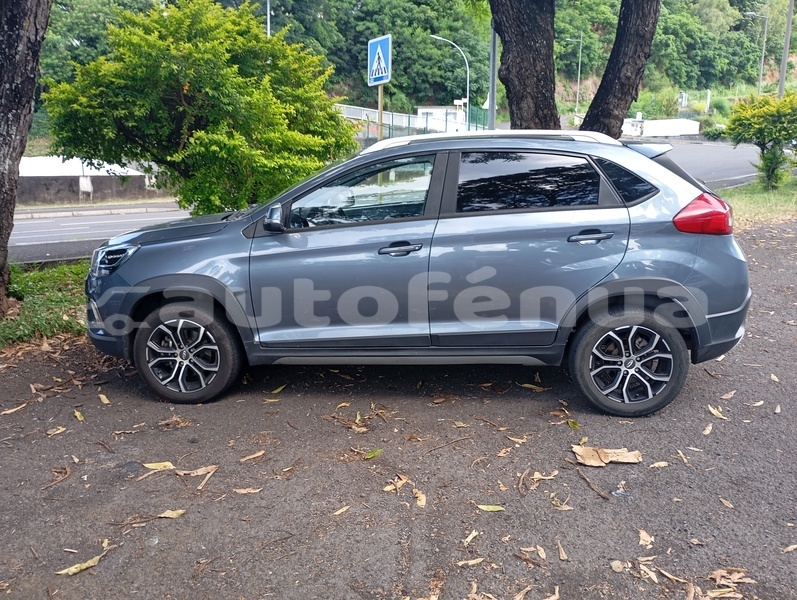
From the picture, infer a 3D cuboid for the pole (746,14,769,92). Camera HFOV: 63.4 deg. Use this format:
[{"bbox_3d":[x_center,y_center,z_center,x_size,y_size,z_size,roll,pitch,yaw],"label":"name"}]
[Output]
[{"bbox_3d":[20.627,-13.019,37.635,1.250,6.994,0.220,-1,11,-7],"label":"pole"}]

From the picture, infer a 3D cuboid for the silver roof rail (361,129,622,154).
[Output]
[{"bbox_3d":[0.515,-0.901,3.680,1.500,0.125,0.080,1,12,6],"label":"silver roof rail"}]

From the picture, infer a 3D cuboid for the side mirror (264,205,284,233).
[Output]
[{"bbox_3d":[-0.669,-0.447,3.511,0.110,0.162,0.200,1,12,6],"label":"side mirror"}]

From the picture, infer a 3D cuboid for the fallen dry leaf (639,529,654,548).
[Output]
[{"bbox_3d":[0.929,0.891,2.416,0.060,0.018,0.100,3,12,16],"label":"fallen dry leaf"}]

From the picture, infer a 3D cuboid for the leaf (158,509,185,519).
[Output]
[{"bbox_3d":[-0.919,0.867,2.627,0.093,0.018,0.060,2,12,14],"label":"leaf"}]

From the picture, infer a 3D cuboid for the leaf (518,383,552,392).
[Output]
[{"bbox_3d":[0.865,0.560,4.074,0.220,0.030,0.090,3,11,17],"label":"leaf"}]

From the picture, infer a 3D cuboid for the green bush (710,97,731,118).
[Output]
[{"bbox_3d":[20.174,-12.060,40.441,1.150,1.300,1.050,5,12,25],"label":"green bush"}]

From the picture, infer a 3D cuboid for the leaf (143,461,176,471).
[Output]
[{"bbox_3d":[-1.127,0.784,3.044,0.158,0.018,0.066,-3,12,-12],"label":"leaf"}]

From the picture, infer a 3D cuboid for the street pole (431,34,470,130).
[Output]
[{"bbox_3d":[2.448,-8.993,30.120,1.850,6.444,0.180,-3,11,-14],"label":"street pole"}]

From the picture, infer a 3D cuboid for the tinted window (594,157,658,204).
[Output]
[{"bbox_3d":[1.231,-0.646,3.497,0.345,0.245,0.055,1,2,6],"label":"tinted window"}]

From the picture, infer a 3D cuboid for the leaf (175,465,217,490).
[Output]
[{"bbox_3d":[-0.926,0.802,2.940,0.185,0.020,0.185,1,12,6],"label":"leaf"}]

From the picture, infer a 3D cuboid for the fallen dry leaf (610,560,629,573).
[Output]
[{"bbox_3d":[0.767,0.927,2.254,0.062,0.015,0.060,-8,14,-33],"label":"fallen dry leaf"}]

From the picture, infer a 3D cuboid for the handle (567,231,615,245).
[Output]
[{"bbox_3d":[1.011,-0.330,3.398,0.250,0.060,0.055,1,11,7],"label":"handle"}]

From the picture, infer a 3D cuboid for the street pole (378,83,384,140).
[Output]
[{"bbox_3d":[-0.259,-2.195,9.760,0.070,2.950,0.070,-7,13,-32],"label":"street pole"}]

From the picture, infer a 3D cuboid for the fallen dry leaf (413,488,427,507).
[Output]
[{"bbox_3d":[0.089,0.830,2.700,0.050,0.018,0.145,-2,11,-8],"label":"fallen dry leaf"}]

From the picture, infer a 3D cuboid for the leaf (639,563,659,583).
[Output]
[{"bbox_3d":[0.849,0.925,2.183,0.035,0.015,0.100,-3,11,-12],"label":"leaf"}]

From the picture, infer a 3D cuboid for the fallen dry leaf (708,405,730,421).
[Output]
[{"bbox_3d":[1.813,0.637,3.647,0.050,0.025,0.200,-1,11,-4],"label":"fallen dry leaf"}]

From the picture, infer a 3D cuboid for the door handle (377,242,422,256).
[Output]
[{"bbox_3d":[0.012,-0.275,3.535,0.245,0.075,0.055,1,12,6],"label":"door handle"}]

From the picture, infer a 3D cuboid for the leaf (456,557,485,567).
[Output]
[{"bbox_3d":[0.258,0.927,2.282,0.108,0.015,0.032,-4,12,-18],"label":"leaf"}]

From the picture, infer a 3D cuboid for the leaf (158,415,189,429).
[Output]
[{"bbox_3d":[-1.228,0.671,3.538,0.165,0.035,0.140,0,11,0],"label":"leaf"}]

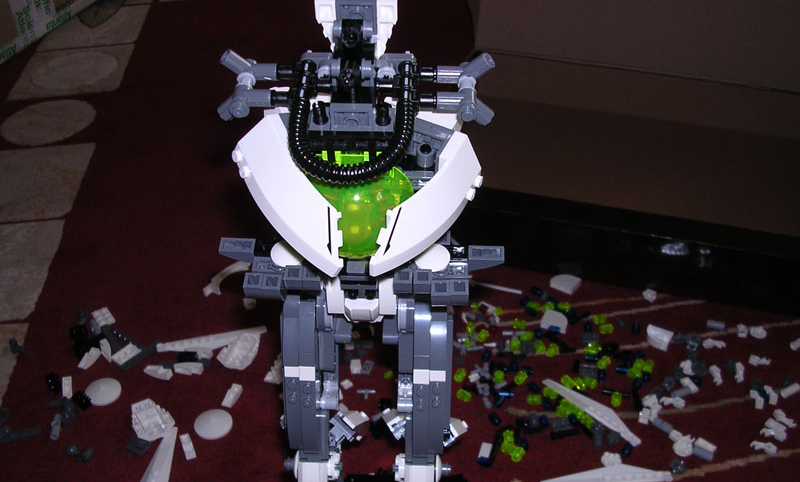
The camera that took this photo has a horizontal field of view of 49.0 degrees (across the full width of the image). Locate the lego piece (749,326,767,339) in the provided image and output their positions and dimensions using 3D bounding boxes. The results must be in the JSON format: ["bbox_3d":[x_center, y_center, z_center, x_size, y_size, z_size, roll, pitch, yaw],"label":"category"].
[{"bbox_3d":[0.333,0.085,0.816,0.016,0.005,0.015,0,32,0],"label":"lego piece"}]

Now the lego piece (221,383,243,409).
[{"bbox_3d":[-0.143,0.131,0.746,0.008,0.010,0.024,6,37,11],"label":"lego piece"}]

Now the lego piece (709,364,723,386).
[{"bbox_3d":[0.270,0.115,0.751,0.008,0.006,0.021,-4,36,-3],"label":"lego piece"}]

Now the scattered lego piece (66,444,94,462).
[{"bbox_3d":[-0.250,0.166,0.687,0.022,0.008,0.009,9,34,14],"label":"scattered lego piece"}]

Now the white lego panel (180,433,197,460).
[{"bbox_3d":[-0.171,0.165,0.706,0.008,0.004,0.024,-16,38,-18],"label":"white lego panel"}]

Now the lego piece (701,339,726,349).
[{"bbox_3d":[0.280,0.092,0.782,0.021,0.006,0.008,5,37,10],"label":"lego piece"}]

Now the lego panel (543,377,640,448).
[{"bbox_3d":[0.159,0.140,0.725,0.017,0.009,0.094,-31,46,-32],"label":"lego panel"}]

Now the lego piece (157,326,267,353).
[{"bbox_3d":[-0.171,0.092,0.801,0.100,0.006,0.018,-8,33,-13],"label":"lego piece"}]

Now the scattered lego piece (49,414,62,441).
[{"bbox_3d":[-0.278,0.151,0.711,0.009,0.007,0.021,-7,33,-10],"label":"scattered lego piece"}]

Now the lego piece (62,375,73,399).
[{"bbox_3d":[-0.292,0.129,0.772,0.008,0.004,0.024,-13,39,-14],"label":"lego piece"}]

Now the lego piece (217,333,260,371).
[{"bbox_3d":[-0.144,0.098,0.788,0.032,0.014,0.044,4,37,8],"label":"lego piece"}]

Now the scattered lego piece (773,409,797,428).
[{"bbox_3d":[0.315,0.146,0.719,0.007,0.006,0.021,-25,43,-26],"label":"scattered lego piece"}]

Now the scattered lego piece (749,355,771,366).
[{"bbox_3d":[0.321,0.106,0.782,0.019,0.006,0.008,4,33,7],"label":"scattered lego piece"}]

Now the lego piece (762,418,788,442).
[{"bbox_3d":[0.299,0.150,0.700,0.019,0.008,0.017,16,40,22],"label":"lego piece"}]

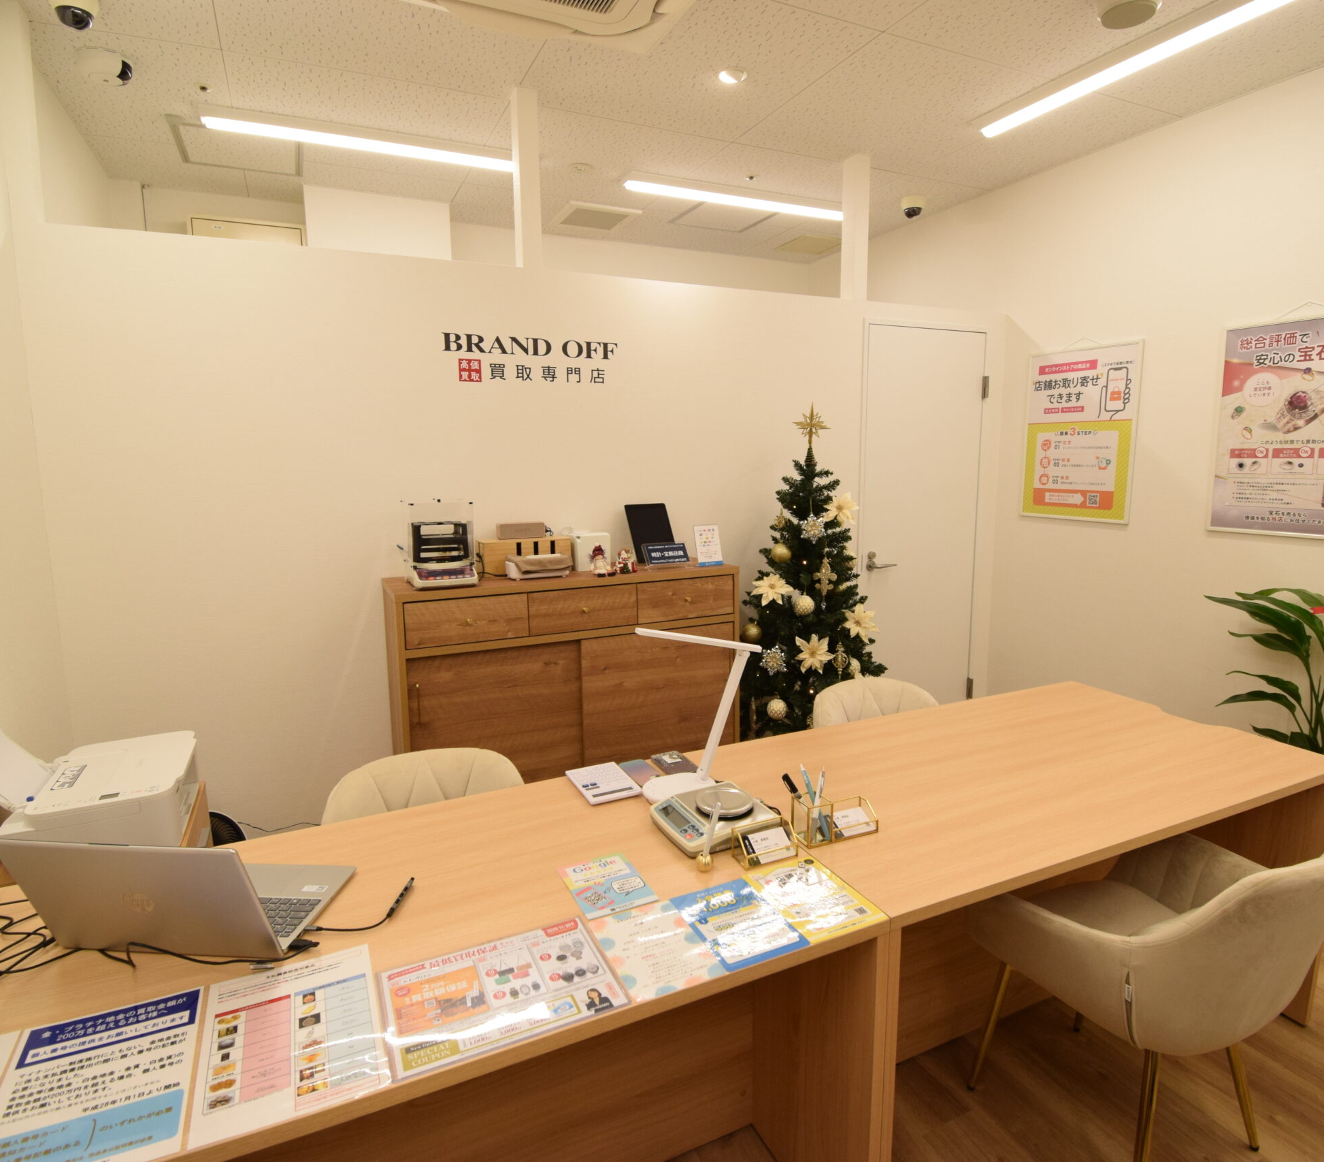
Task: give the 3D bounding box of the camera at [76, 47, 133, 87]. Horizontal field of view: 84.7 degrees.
[{"bbox_3d":[-1.823,-1.661,2.360,0.150,0.088,0.150,-4,10,-18],"label":"camera"}]

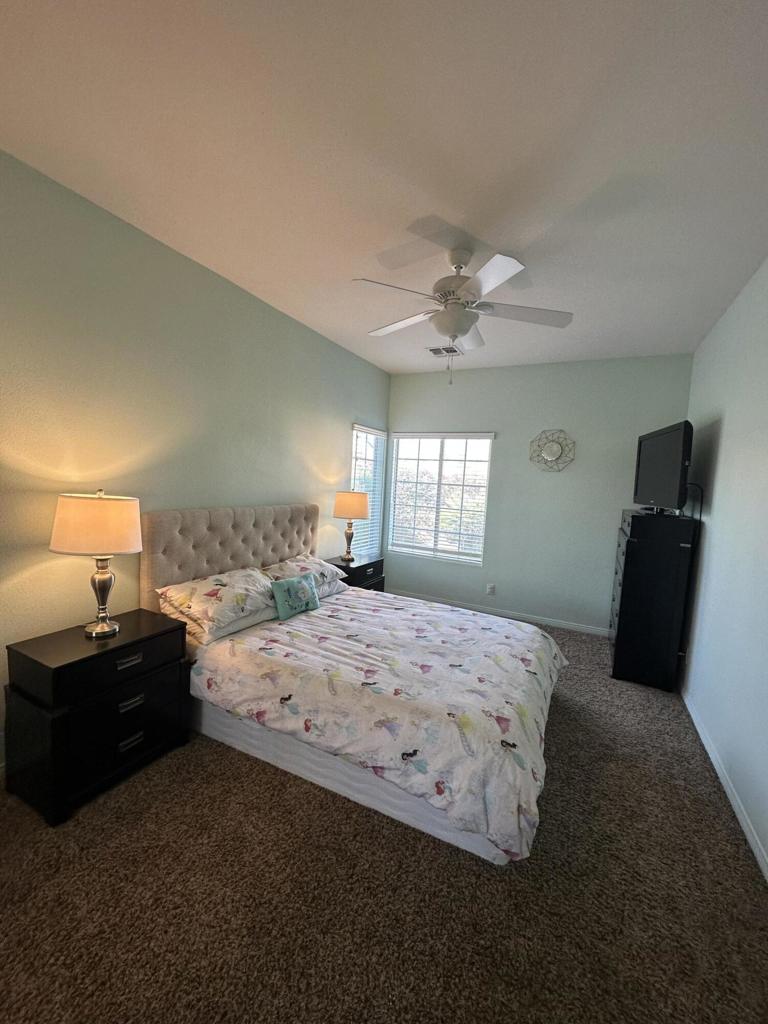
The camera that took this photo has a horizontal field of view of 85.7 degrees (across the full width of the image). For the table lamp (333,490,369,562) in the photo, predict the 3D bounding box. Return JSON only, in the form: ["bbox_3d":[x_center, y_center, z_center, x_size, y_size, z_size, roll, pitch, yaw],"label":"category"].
[{"bbox_3d":[-0.332,0.128,4.094,0.356,0.687,0.356,3,5,0],"label":"table lamp"}]

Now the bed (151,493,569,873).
[{"bbox_3d":[-0.058,0.646,2.684,2.215,1.220,1.650,5,5,26],"label":"bed"}]

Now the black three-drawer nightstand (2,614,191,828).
[{"bbox_3d":[-1.361,0.914,2.015,0.415,0.655,0.630,5,5,26],"label":"black three-drawer nightstand"}]

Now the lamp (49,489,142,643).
[{"bbox_3d":[-1.355,0.241,1.987,0.360,0.690,0.360,5,5,26],"label":"lamp"}]

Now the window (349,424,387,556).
[{"bbox_3d":[-0.186,-0.213,4.822,0.110,1.492,0.785,5,5,26],"label":"window"}]

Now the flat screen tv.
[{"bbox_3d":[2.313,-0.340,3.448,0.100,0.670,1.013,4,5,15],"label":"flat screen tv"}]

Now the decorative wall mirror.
[{"bbox_3d":[1.742,-0.631,4.293,0.440,0.429,0.035,5,5,26],"label":"decorative wall mirror"}]

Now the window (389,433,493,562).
[{"bbox_3d":[0.631,-0.177,4.893,1.230,1.496,0.110,5,5,26],"label":"window"}]

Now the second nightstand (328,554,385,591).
[{"bbox_3d":[-0.322,0.801,4.109,0.415,0.655,0.630,5,5,26],"label":"second nightstand"}]

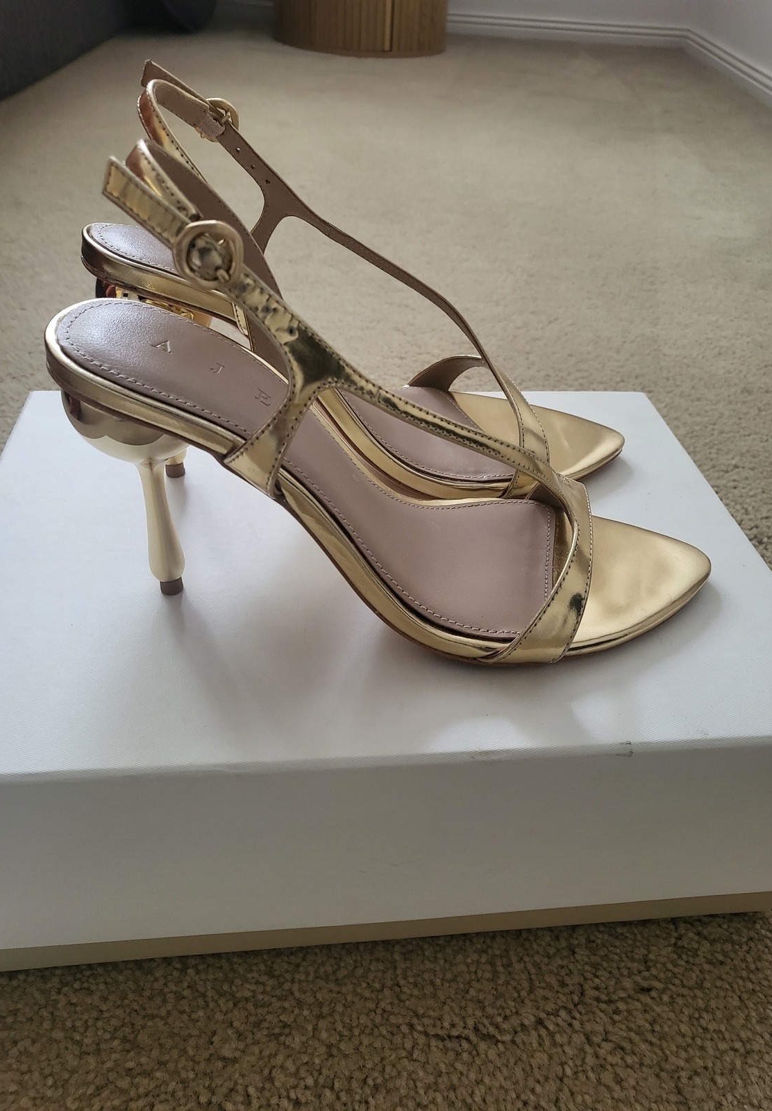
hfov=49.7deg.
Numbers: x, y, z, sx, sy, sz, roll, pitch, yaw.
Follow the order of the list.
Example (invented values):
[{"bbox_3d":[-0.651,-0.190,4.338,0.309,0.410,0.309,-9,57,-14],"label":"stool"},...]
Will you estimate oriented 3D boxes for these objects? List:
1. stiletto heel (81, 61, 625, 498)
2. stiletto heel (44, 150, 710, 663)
[{"bbox_3d":[0.000,-0.108,0.342,0.232,0.154,0.084,-3,38,-9],"label":"stiletto heel"},{"bbox_3d":[0.015,-0.047,0.266,0.229,0.152,0.086,-1,38,-6],"label":"stiletto heel"}]

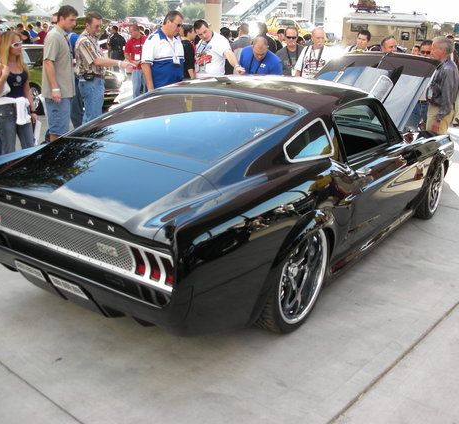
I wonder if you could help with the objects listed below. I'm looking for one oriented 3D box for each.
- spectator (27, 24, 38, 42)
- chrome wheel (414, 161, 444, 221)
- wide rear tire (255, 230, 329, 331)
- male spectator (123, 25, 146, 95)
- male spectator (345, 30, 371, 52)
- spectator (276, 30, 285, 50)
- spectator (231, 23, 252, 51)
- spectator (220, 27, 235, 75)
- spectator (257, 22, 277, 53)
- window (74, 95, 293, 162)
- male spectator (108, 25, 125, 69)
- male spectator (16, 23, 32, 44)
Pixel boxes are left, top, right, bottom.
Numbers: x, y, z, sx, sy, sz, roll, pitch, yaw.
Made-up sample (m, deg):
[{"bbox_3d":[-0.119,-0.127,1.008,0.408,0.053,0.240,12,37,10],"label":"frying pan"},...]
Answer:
[{"bbox_3d":[-6.399,-5.222,18.764,0.420,1.760,0.520,9,19,22],"label":"spectator"},{"bbox_3d":[1.903,-0.245,5.578,0.240,0.625,0.625,13,21,32],"label":"chrome wheel"},{"bbox_3d":[0.296,0.322,3.243,0.290,0.676,0.676,13,20,32],"label":"wide rear tire"},{"bbox_3d":[-1.602,-2.322,9.852,0.540,1.750,0.380,12,19,28],"label":"male spectator"},{"bbox_3d":[1.640,-1.526,7.651,0.520,1.740,0.360,10,19,24],"label":"male spectator"},{"bbox_3d":[0.897,-2.454,10.558,0.360,1.770,0.520,-8,19,-29],"label":"spectator"},{"bbox_3d":[0.213,-2.831,11.473,0.540,1.820,0.380,-9,20,-29],"label":"spectator"},{"bbox_3d":[-0.073,-2.235,9.753,0.360,1.750,0.540,-13,23,-41],"label":"spectator"},{"bbox_3d":[0.659,-2.710,11.073,0.540,1.820,0.380,-4,18,-17],"label":"spectator"},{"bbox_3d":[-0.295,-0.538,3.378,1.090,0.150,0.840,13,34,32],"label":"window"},{"bbox_3d":[-3.225,-4.426,16.465,0.540,1.770,0.400,-11,21,-35],"label":"male spectator"},{"bbox_3d":[-6.150,-4.755,17.265,0.450,1.770,0.520,0,18,-6],"label":"male spectator"}]

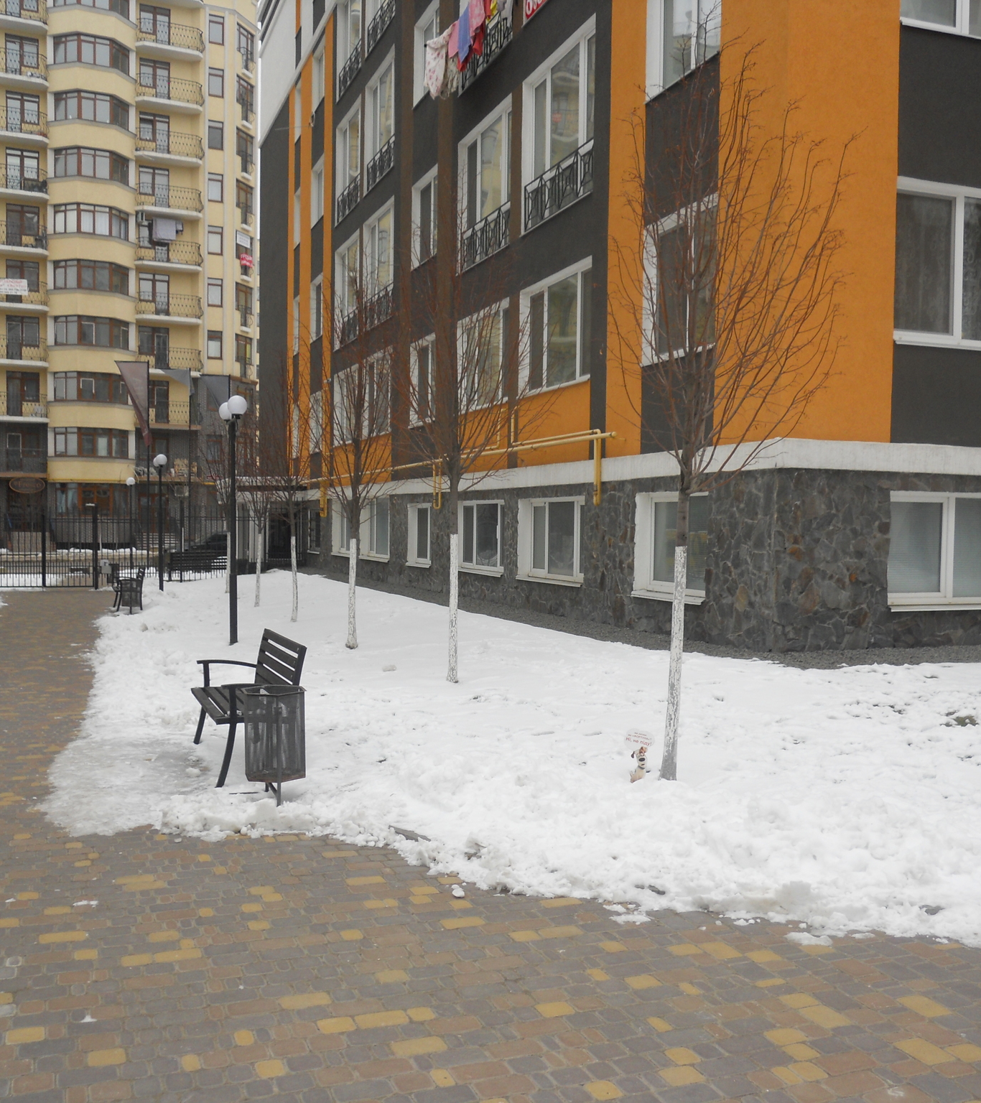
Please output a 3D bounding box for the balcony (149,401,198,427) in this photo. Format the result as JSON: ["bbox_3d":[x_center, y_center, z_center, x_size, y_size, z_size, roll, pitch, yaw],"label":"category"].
[{"bbox_3d":[-18.179,-7.726,67.370,3.600,1.430,1.200,0,1,-27],"label":"balcony"}]

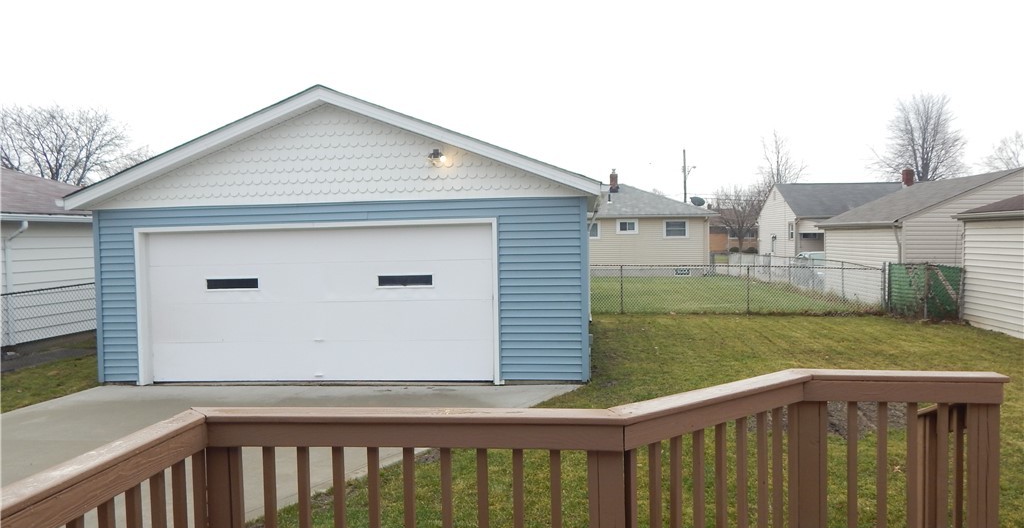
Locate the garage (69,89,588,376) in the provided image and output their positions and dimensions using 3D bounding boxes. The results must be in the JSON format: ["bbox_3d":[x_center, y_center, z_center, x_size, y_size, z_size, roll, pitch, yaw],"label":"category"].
[{"bbox_3d":[-2.124,-0.430,12.610,7.200,3.890,6.350,-1,2,6],"label":"garage"}]

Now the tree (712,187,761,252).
[{"bbox_3d":[20.215,-3.882,66.000,4.900,6.300,4.700,-1,2,6],"label":"tree"}]

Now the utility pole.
[{"bbox_3d":[16.391,-5.594,68.116,1.200,9.800,0.400,-1,2,6],"label":"utility pole"}]

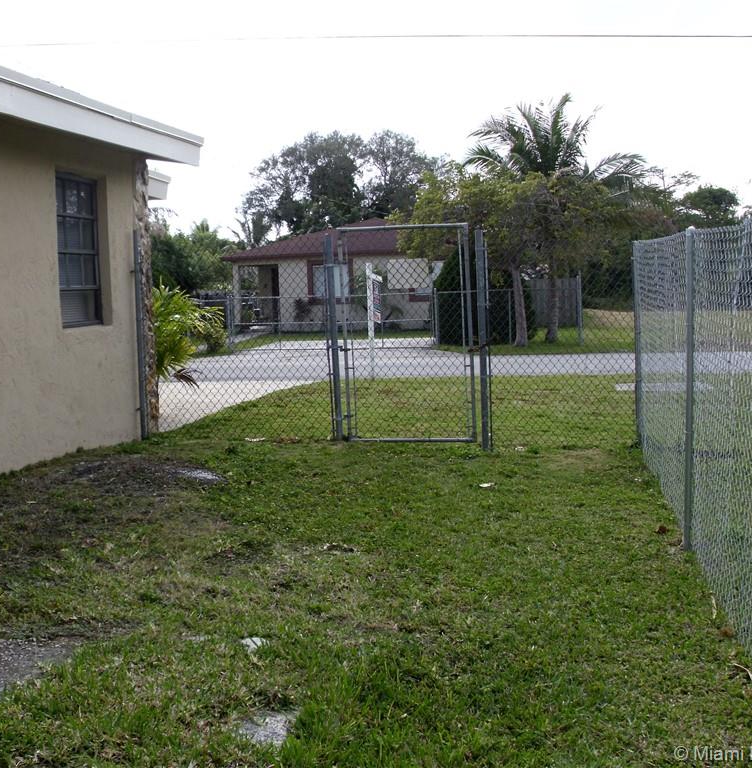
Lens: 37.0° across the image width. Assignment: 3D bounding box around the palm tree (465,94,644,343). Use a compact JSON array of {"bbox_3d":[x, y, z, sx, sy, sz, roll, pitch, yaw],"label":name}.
[{"bbox_3d":[4.170,-3.795,26.073,4.242,5.641,4.242,-1,5,0],"label":"palm tree"}]

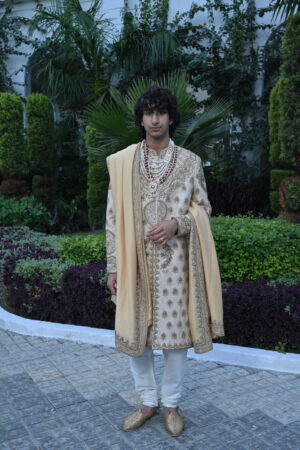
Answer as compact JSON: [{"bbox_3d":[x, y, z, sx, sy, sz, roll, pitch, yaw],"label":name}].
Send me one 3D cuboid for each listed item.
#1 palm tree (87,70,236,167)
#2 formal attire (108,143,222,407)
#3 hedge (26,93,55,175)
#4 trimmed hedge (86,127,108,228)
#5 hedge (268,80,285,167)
[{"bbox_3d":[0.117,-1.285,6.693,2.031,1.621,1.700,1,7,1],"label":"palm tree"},{"bbox_3d":[0.079,0.278,2.553,0.622,1.421,0.380,1,7,2],"label":"formal attire"},{"bbox_3d":[-2.036,-1.675,9.066,0.521,1.539,0.530,-1,7,-12],"label":"hedge"},{"bbox_3d":[-0.848,-0.743,8.272,0.458,1.826,0.450,0,7,-6],"label":"trimmed hedge"},{"bbox_3d":[2.448,-1.835,9.041,0.501,1.713,0.510,2,7,15],"label":"hedge"}]

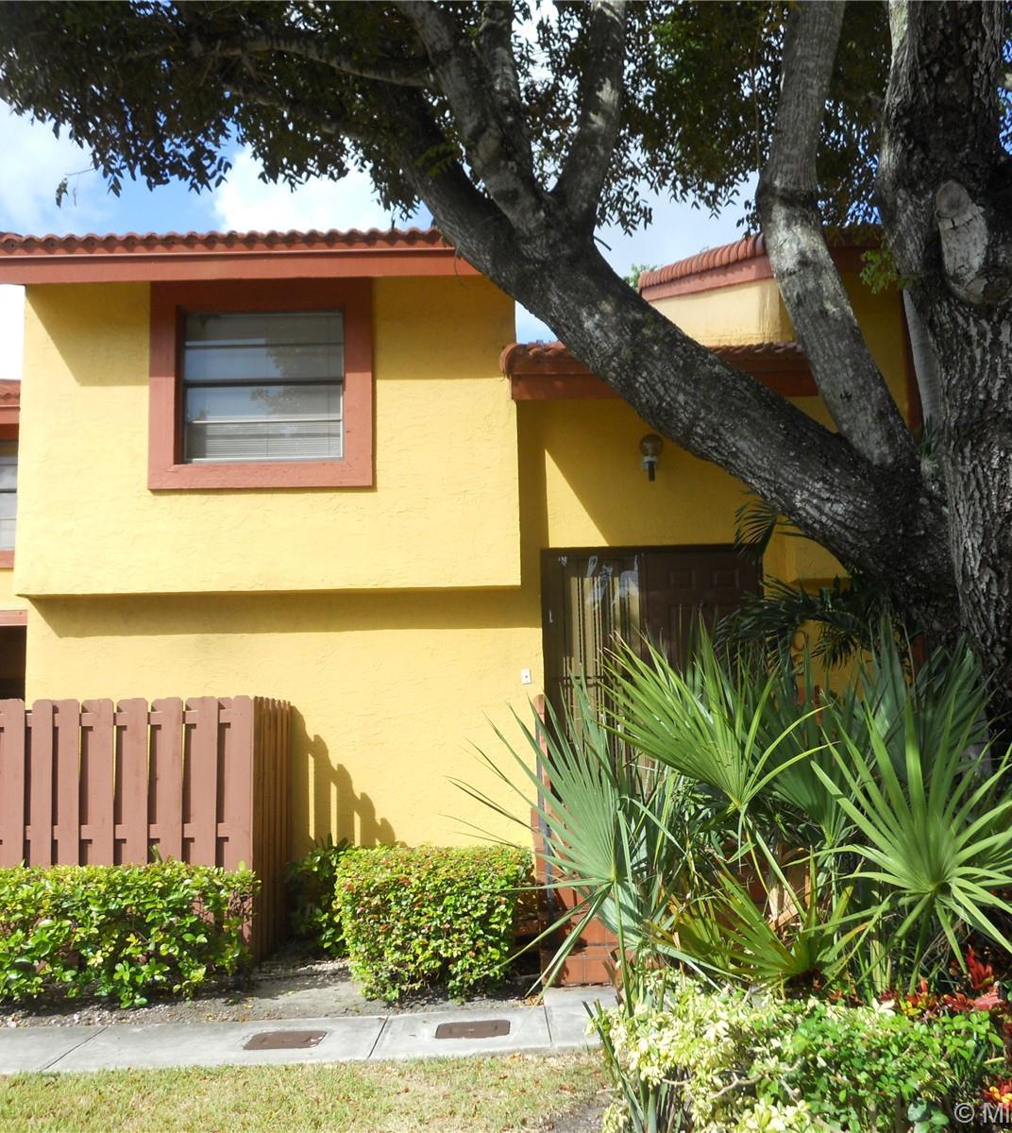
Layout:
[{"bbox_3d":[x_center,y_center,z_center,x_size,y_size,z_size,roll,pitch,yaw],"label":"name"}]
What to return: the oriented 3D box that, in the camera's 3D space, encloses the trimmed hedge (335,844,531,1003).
[{"bbox_3d":[-0.441,2.184,7.663,1.190,0.840,0.900,-1,-6,1],"label":"trimmed hedge"}]

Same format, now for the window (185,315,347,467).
[{"bbox_3d":[-2.010,-1.505,10.094,1.345,1.295,0.120,-1,-6,1],"label":"window"}]

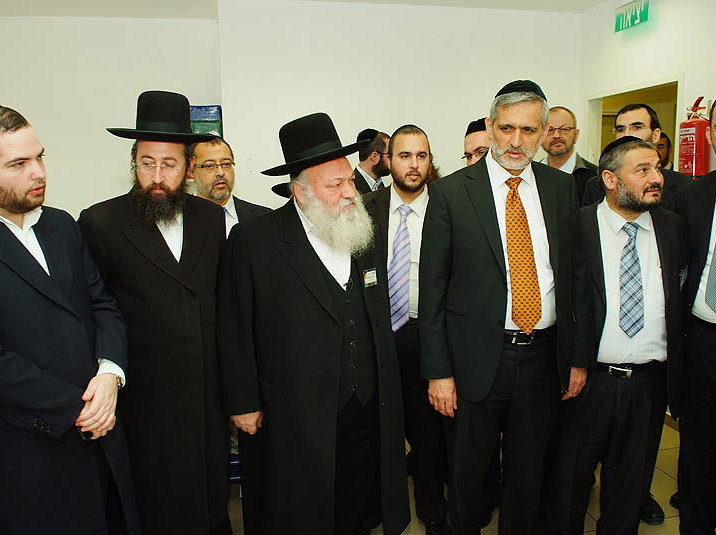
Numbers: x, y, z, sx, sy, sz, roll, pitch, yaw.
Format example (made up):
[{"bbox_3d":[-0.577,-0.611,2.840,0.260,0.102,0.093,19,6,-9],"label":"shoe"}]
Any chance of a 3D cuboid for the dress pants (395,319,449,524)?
[{"bbox_3d":[0.237,0.644,2.431,0.390,0.950,0.270,0,7,4],"label":"dress pants"}]

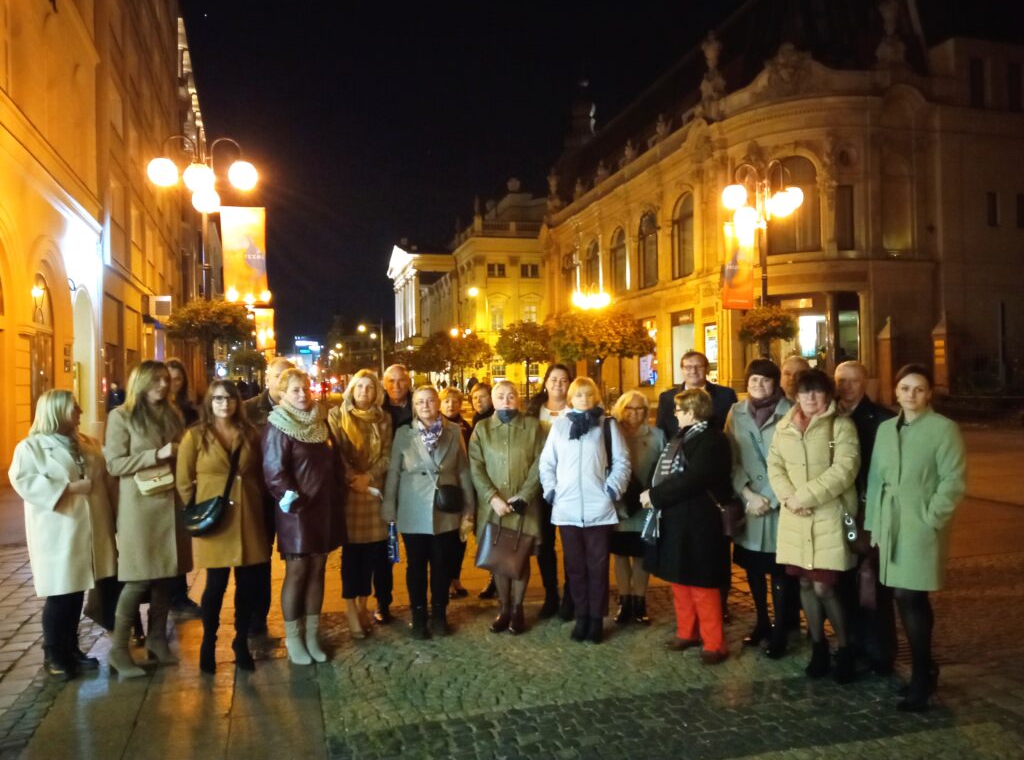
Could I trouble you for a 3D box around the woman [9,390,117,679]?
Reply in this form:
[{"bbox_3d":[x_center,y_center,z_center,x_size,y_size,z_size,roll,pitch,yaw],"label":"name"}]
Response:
[{"bbox_3d":[-2.632,0.878,4.690,0.420,1.630,0.530,-1,0,35],"label":"woman"}]

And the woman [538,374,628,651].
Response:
[{"bbox_3d":[0.463,0.805,5.087,0.570,1.650,0.360,-1,0,3],"label":"woman"}]

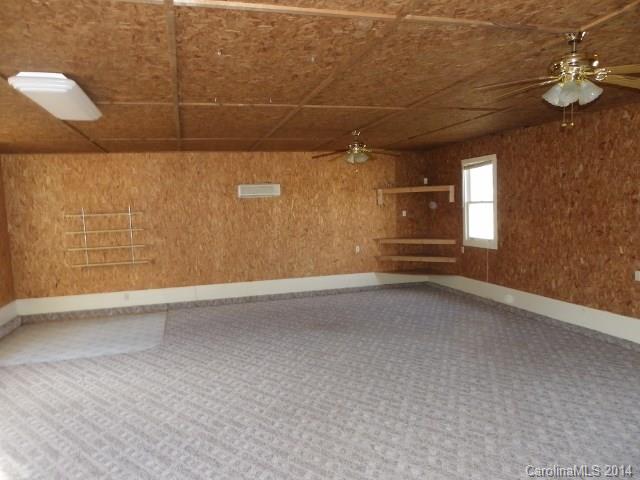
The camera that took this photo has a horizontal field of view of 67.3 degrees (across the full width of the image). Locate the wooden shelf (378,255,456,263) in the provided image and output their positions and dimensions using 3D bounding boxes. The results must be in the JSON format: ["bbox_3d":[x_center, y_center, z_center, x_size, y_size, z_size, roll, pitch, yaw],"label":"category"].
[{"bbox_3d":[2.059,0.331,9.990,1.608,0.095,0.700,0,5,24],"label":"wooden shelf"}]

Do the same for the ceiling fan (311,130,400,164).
[{"bbox_3d":[0.529,-1.336,7.005,1.310,0.485,1.310,-3,5,-16],"label":"ceiling fan"}]

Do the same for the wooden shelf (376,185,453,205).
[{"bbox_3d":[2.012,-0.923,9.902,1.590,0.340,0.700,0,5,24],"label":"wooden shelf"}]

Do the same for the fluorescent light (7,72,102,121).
[{"bbox_3d":[-2.160,-1.184,4.071,0.430,0.130,1.240,-3,5,-16],"label":"fluorescent light"}]

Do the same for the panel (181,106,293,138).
[{"bbox_3d":[-1.140,-1.451,6.058,1.219,0.030,2.440,-3,5,-16],"label":"panel"}]

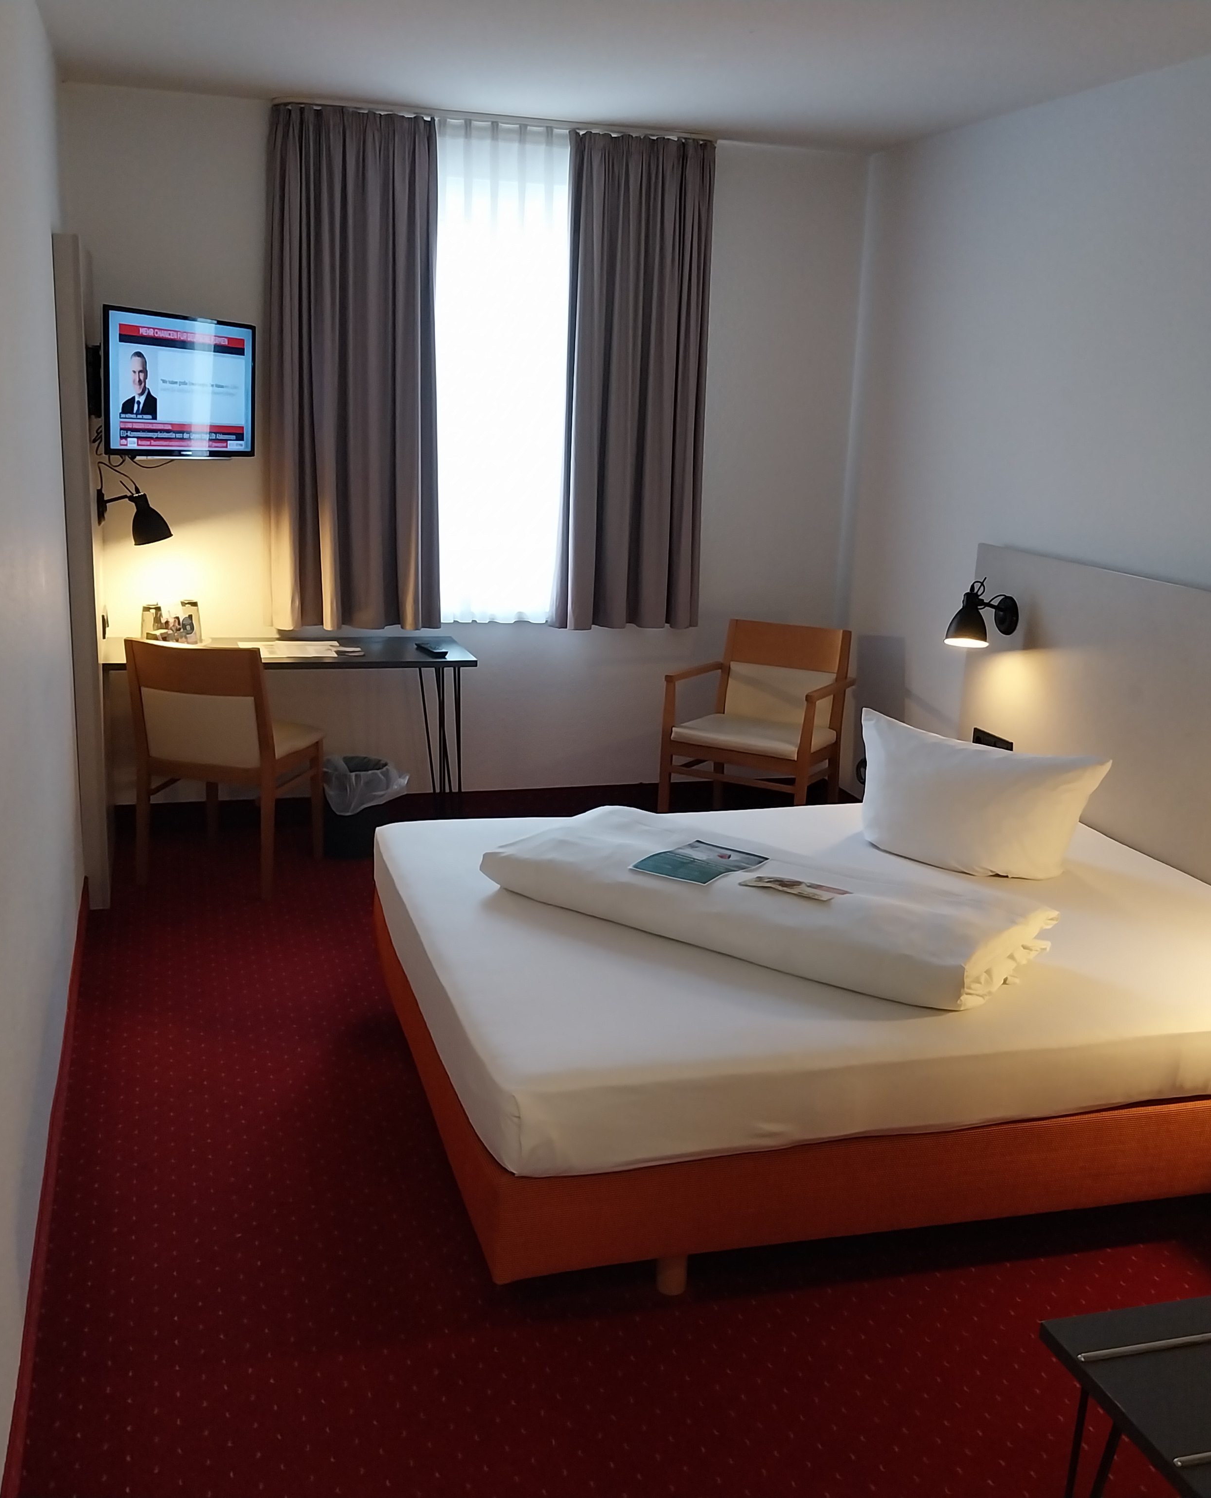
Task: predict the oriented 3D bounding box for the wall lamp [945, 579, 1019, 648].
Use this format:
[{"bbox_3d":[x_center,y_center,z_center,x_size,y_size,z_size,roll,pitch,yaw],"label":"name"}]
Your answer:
[{"bbox_3d":[1.156,-0.430,4.656,0.209,0.209,0.147,-2,14,-16],"label":"wall lamp"}]

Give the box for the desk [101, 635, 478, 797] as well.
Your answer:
[{"bbox_3d":[-1.043,0.045,4.979,1.144,0.750,0.476,-2,14,-16],"label":"desk"}]

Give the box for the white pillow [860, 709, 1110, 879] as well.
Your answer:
[{"bbox_3d":[0.968,0.123,3.928,0.676,0.334,0.199,13,17,38],"label":"white pillow"}]

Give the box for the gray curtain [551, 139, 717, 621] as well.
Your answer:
[{"bbox_3d":[0.099,-1.373,5.776,0.563,1.847,0.114,-2,14,-16],"label":"gray curtain"}]

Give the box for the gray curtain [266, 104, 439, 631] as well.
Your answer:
[{"bbox_3d":[-0.912,-1.349,5.484,0.621,1.843,0.114,-2,14,-16],"label":"gray curtain"}]

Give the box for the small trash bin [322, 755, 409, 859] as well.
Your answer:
[{"bbox_3d":[-0.833,0.199,5.279,0.253,0.331,0.244,-2,14,-16],"label":"small trash bin"}]

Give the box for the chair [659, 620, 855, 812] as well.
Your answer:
[{"bbox_3d":[0.549,-0.013,5.349,0.546,0.808,0.562,9,15,26],"label":"chair"}]

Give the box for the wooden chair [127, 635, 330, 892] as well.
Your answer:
[{"bbox_3d":[-1.230,0.024,4.899,0.476,0.823,0.550,5,14,11],"label":"wooden chair"}]

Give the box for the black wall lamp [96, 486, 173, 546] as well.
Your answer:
[{"bbox_3d":[-1.503,-0.745,4.798,0.217,0.178,0.147,-2,14,-16],"label":"black wall lamp"}]

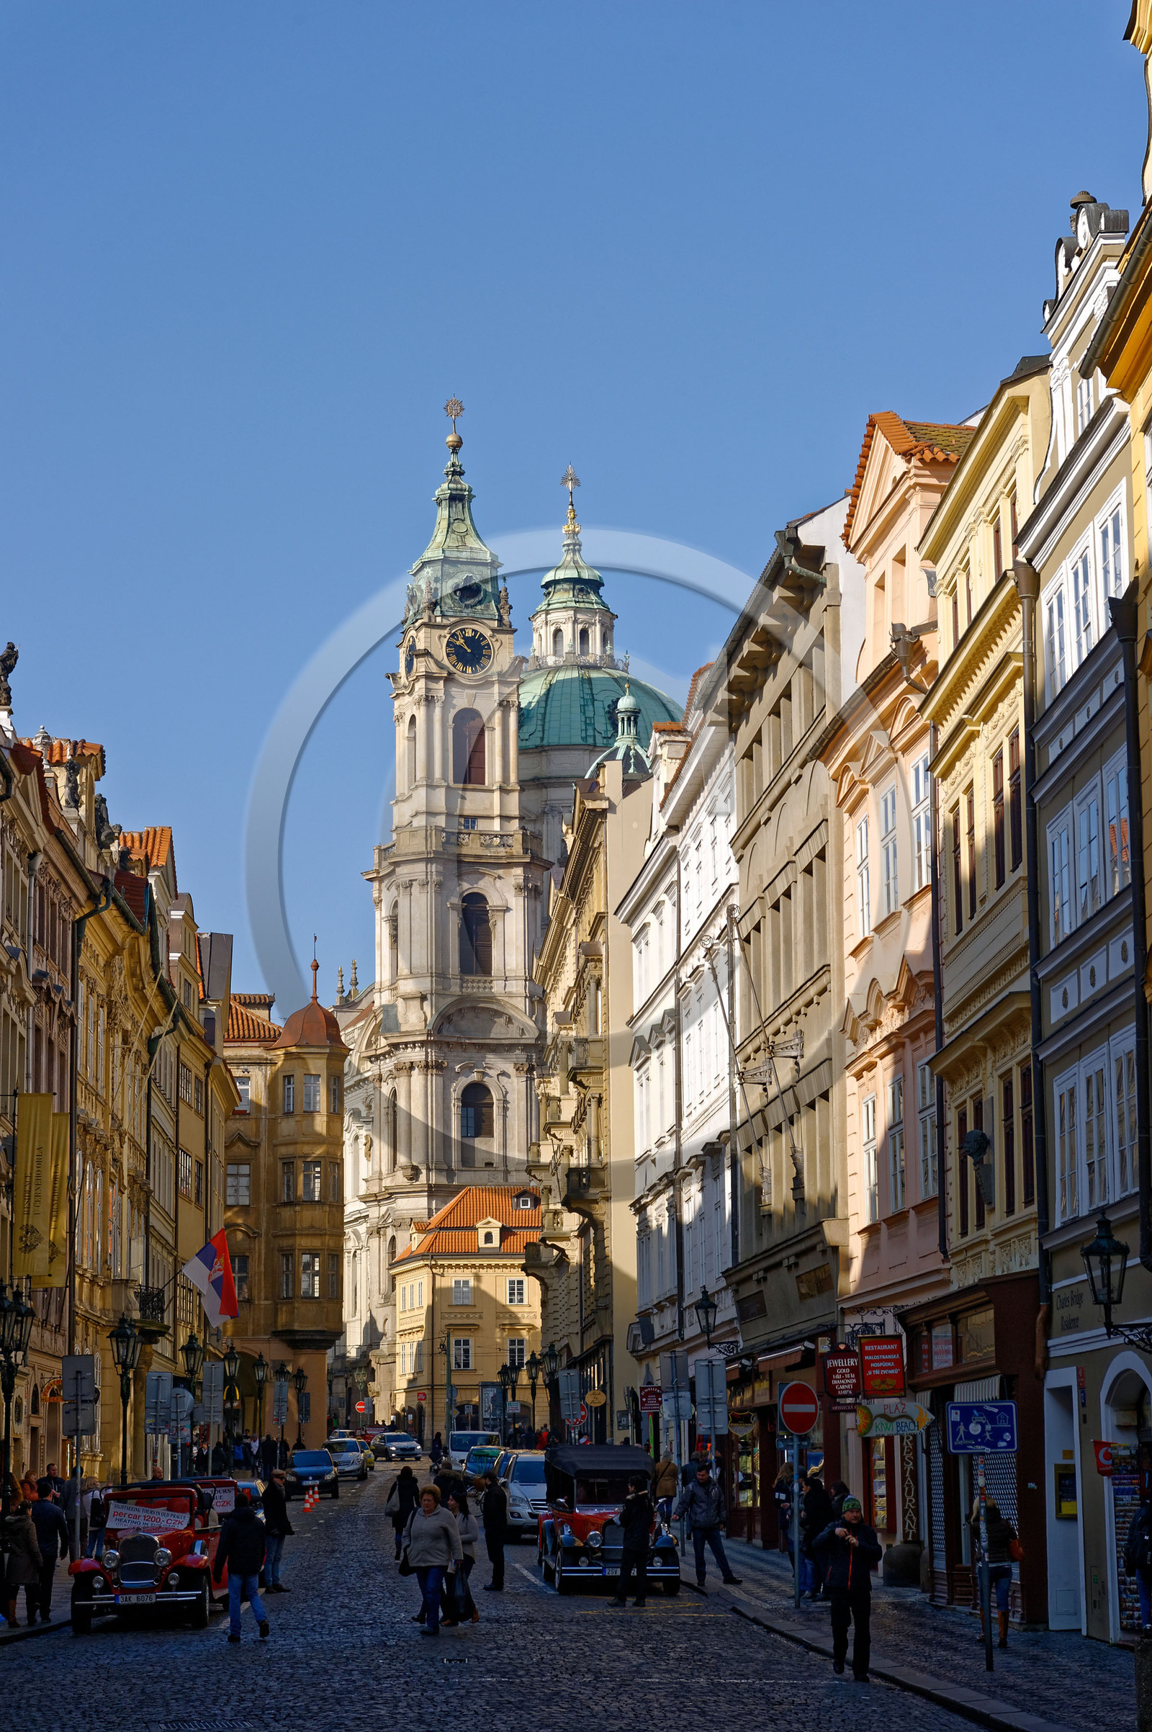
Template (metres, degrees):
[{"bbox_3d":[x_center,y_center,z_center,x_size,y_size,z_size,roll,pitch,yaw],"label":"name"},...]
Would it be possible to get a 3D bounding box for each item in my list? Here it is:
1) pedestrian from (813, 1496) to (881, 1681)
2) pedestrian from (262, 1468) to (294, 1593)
[{"bbox_3d":[2.682,7.114,33.200,0.660,1.783,0.450,0,-10,-2],"label":"pedestrian"},{"bbox_3d":[-4.290,9.553,48.457,0.420,1.760,0.450,-2,-10,10],"label":"pedestrian"}]

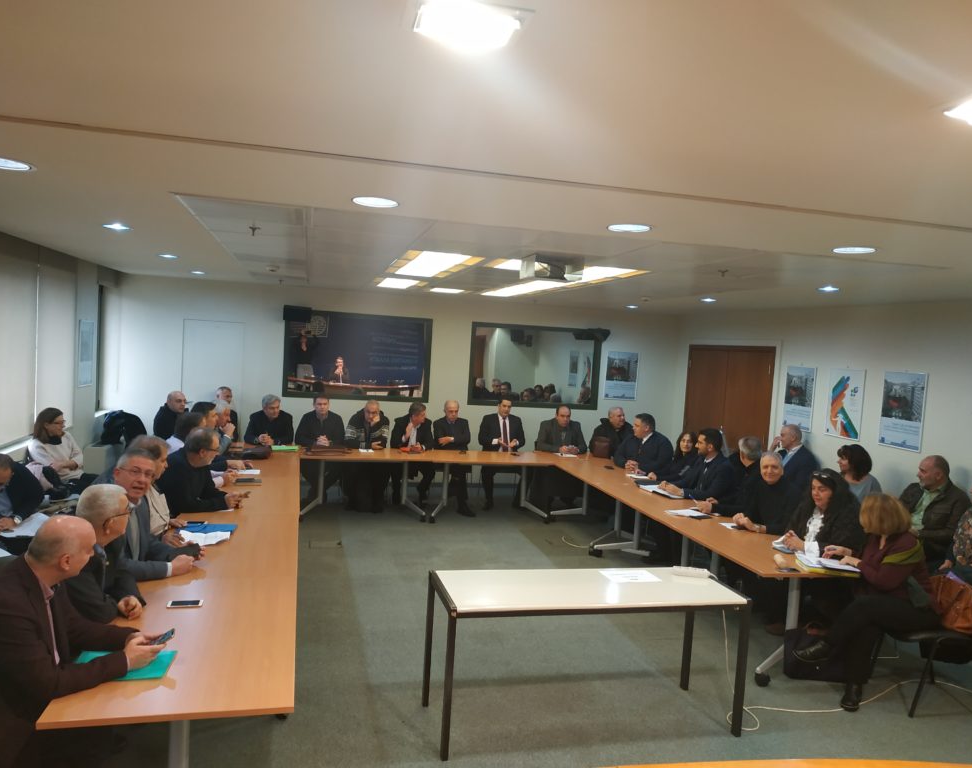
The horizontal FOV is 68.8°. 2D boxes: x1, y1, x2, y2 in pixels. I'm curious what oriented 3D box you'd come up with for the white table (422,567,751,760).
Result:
[{"bbox_3d":[0.530,1.455,3.824,1.630,0.747,0.521,3,4,-14],"label":"white table"}]

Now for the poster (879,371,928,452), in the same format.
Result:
[{"bbox_3d":[3.786,0.241,6.454,0.020,0.695,0.480,3,3,-14],"label":"poster"}]

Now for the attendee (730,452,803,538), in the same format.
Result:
[{"bbox_3d":[2.289,1.193,5.728,0.850,1.280,0.550,2,3,-19],"label":"attendee"}]

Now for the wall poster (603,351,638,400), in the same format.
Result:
[{"bbox_3d":[1.976,-0.116,10.321,0.490,0.695,0.020,3,3,-15],"label":"wall poster"}]

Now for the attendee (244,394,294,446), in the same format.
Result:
[{"bbox_3d":[-2.503,0.762,8.170,0.580,1.270,0.780,3,3,-16],"label":"attendee"}]

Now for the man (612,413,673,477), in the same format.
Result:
[{"bbox_3d":[1.787,1.003,8.231,0.850,1.320,0.580,2,3,-18],"label":"man"}]

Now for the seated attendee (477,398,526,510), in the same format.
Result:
[{"bbox_3d":[0.144,0.829,8.726,0.550,1.330,0.750,2,4,-15],"label":"seated attendee"}]

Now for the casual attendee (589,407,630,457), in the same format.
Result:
[{"bbox_3d":[1.621,0.950,9.186,0.550,1.300,0.800,4,3,2],"label":"casual attendee"}]

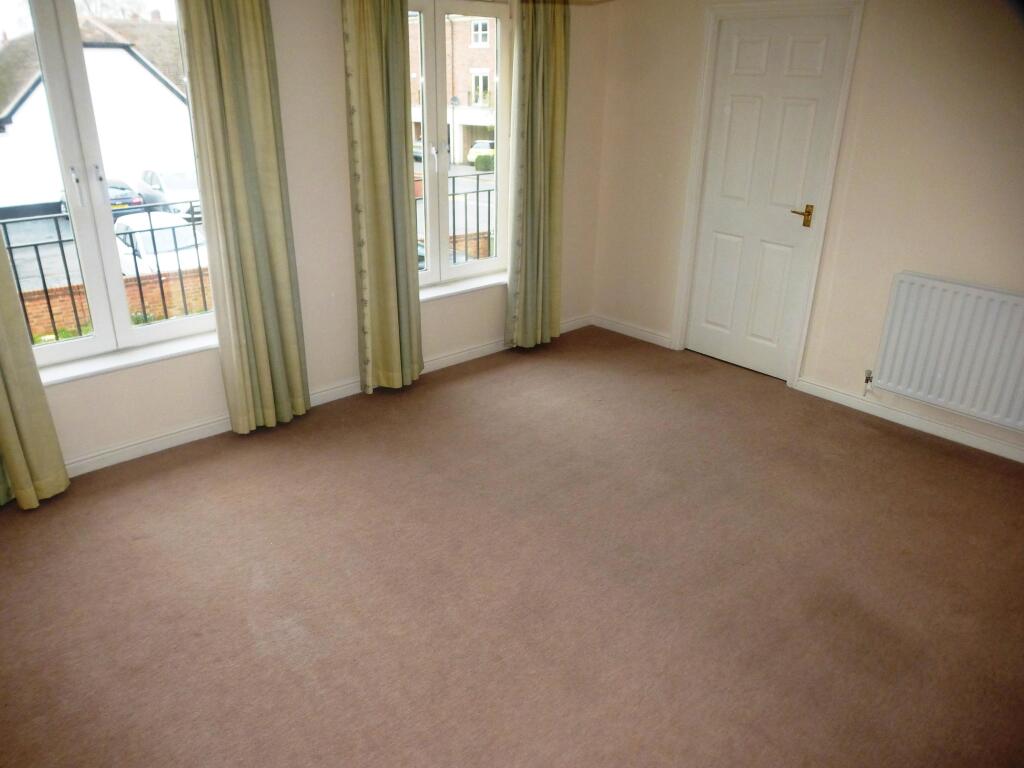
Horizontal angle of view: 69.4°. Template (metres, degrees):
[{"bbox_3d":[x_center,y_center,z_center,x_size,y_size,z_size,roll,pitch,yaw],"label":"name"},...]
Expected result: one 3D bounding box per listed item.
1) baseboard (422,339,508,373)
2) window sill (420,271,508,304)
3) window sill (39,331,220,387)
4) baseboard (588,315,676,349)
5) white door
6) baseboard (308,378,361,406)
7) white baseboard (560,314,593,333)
[{"bbox_3d":[-0.284,-0.186,4.637,0.750,0.087,0.020,-19,30,-40],"label":"baseboard"},{"bbox_3d":[-0.337,-0.588,4.551,0.980,0.026,0.235,-19,30,-40],"label":"window sill"},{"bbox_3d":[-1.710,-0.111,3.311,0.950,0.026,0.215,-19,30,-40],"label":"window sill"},{"bbox_3d":[0.835,-0.369,5.148,0.020,0.087,0.710,-19,30,-40],"label":"baseboard"},{"bbox_3d":[1.446,-1.032,4.263,0.040,1.981,0.762,-19,30,-40],"label":"white door"},{"bbox_3d":[-0.968,0.041,4.045,0.360,0.087,0.020,-19,30,-40],"label":"baseboard"},{"bbox_3d":[0.454,-0.427,5.268,0.345,0.087,0.020,-19,30,-40],"label":"white baseboard"}]

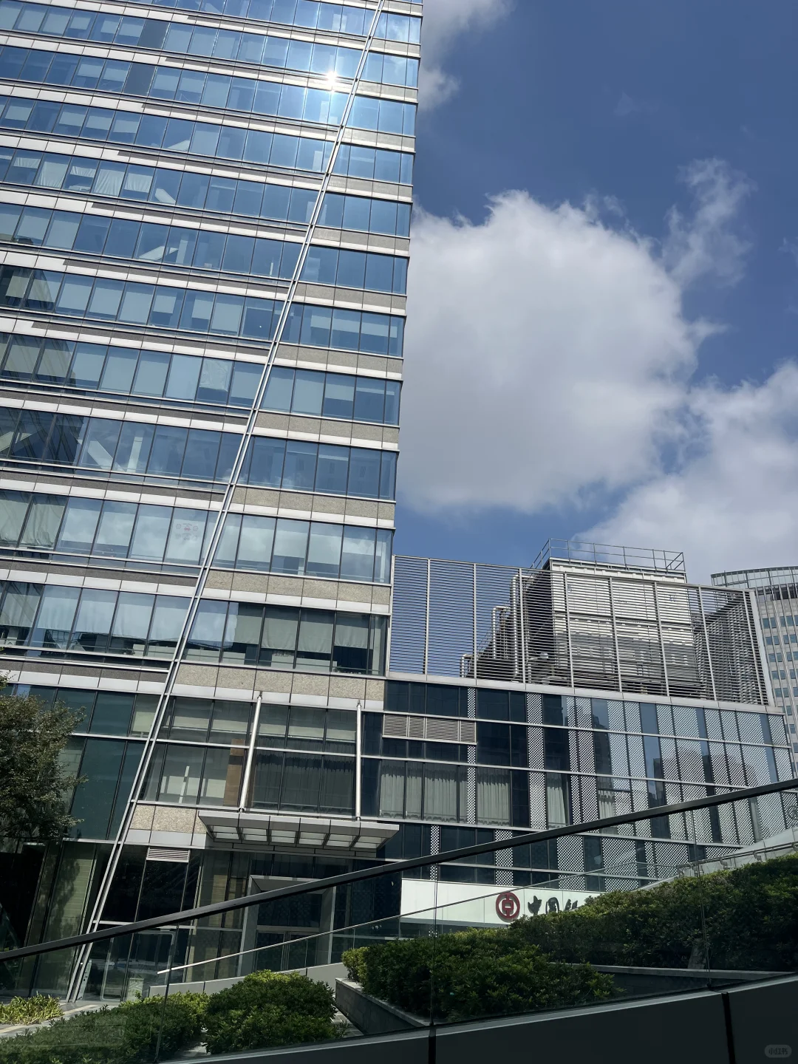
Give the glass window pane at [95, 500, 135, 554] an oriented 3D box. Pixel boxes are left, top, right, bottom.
[{"bbox_3d":[-12.101,-0.151,34.147,1.430,2.533,0.050,6,-27,-6],"label":"glass window pane"}]

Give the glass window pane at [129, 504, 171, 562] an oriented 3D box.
[{"bbox_3d":[-10.630,0.055,34.277,1.430,2.652,0.050,6,-27,-6],"label":"glass window pane"}]

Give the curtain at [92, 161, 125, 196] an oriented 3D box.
[{"bbox_3d":[-15.367,-18.761,42.365,1.174,2.443,0.100,6,-27,-6],"label":"curtain"}]

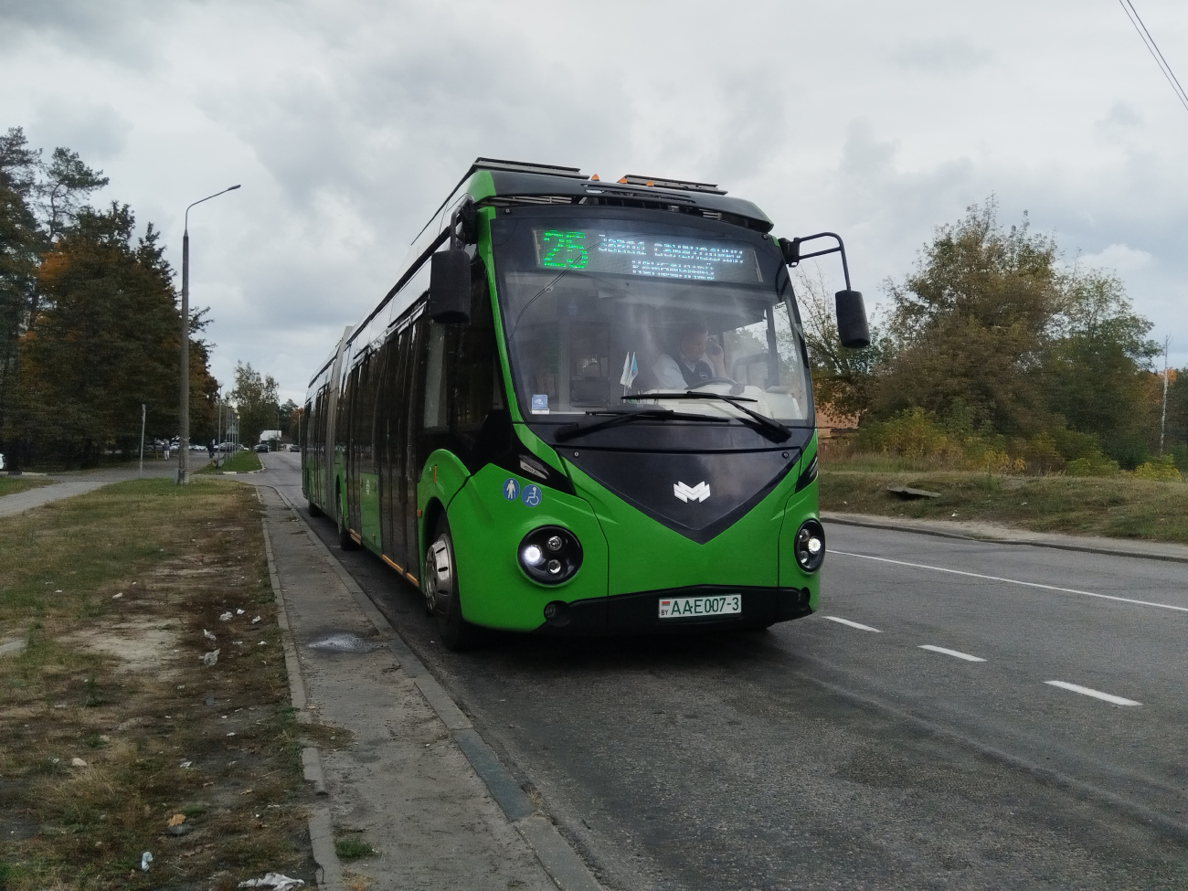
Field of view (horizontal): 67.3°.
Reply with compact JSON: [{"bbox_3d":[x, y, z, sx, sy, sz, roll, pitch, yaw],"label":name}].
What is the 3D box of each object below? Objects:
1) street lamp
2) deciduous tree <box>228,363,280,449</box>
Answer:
[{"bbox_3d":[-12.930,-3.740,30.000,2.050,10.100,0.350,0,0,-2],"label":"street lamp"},{"bbox_3d":[-51.390,-6.110,135.000,7.400,13.200,7.200,1,0,-21],"label":"deciduous tree"}]

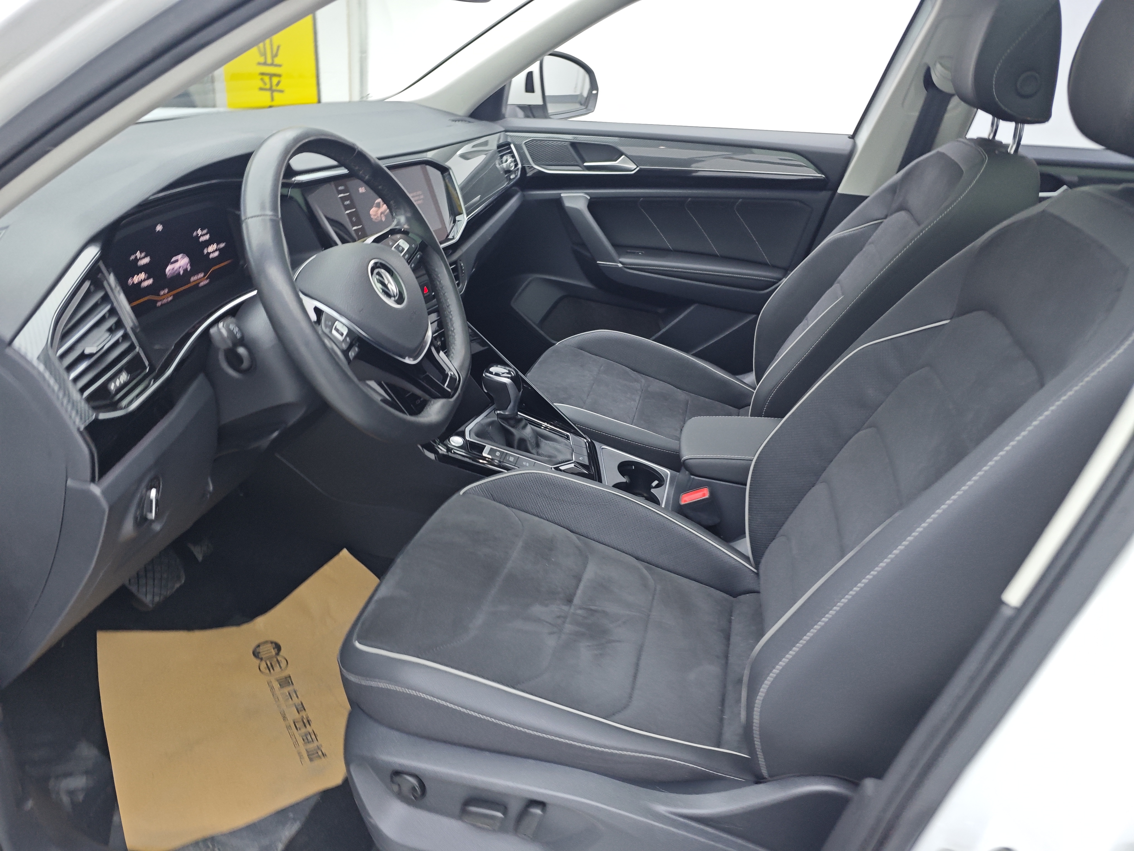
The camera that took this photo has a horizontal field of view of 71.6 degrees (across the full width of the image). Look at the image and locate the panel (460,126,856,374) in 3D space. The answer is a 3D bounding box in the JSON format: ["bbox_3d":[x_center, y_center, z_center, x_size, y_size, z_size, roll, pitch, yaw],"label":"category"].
[{"bbox_3d":[0.180,-0.407,1.905,0.870,0.600,0.140,6,28,10],"label":"panel"}]

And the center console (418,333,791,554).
[{"bbox_3d":[0.129,0.060,1.353,0.730,0.330,0.260,6,28,10],"label":"center console"}]

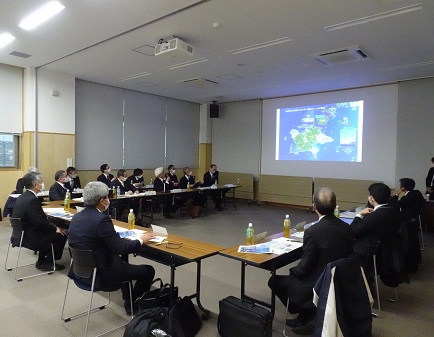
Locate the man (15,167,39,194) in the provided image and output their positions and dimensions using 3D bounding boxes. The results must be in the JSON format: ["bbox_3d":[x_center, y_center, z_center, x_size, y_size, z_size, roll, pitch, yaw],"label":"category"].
[{"bbox_3d":[-4.109,0.608,6.834,0.750,1.300,0.520,2,2,25],"label":"man"}]

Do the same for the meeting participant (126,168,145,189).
[{"bbox_3d":[-2.158,0.589,8.625,0.800,1.200,0.520,3,3,39],"label":"meeting participant"}]

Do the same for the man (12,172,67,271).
[{"bbox_3d":[-2.397,0.710,4.170,0.700,1.290,0.540,-1,3,-43],"label":"man"}]

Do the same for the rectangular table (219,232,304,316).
[{"bbox_3d":[0.746,1.087,3.341,0.450,0.700,1.800,2,2,39],"label":"rectangular table"}]

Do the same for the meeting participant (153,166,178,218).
[{"bbox_3d":[-1.323,0.602,8.001,0.760,1.310,0.520,2,2,28],"label":"meeting participant"}]

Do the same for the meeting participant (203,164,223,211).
[{"bbox_3d":[-0.094,0.578,9.349,0.520,1.320,0.720,-1,2,-40],"label":"meeting participant"}]

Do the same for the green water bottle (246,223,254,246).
[{"bbox_3d":[0.323,0.642,3.015,0.068,0.220,0.068,1,2,0],"label":"green water bottle"}]

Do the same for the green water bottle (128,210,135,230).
[{"bbox_3d":[-0.995,0.595,3.641,0.068,0.217,0.068,2,2,39],"label":"green water bottle"}]

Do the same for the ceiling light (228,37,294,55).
[{"bbox_3d":[0.749,-2.212,5.623,1.260,0.060,0.190,3,3,39],"label":"ceiling light"}]

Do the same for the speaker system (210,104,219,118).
[{"bbox_3d":[-0.072,-2.066,11.300,0.300,0.470,0.290,1,2,-1],"label":"speaker system"}]

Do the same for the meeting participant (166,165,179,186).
[{"bbox_3d":[-1.396,0.541,10.234,0.500,1.300,0.750,-1,2,-43],"label":"meeting participant"}]

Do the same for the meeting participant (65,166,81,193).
[{"bbox_3d":[-3.322,0.593,7.290,0.800,1.250,0.520,3,3,39],"label":"meeting participant"}]

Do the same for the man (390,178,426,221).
[{"bbox_3d":[2.733,0.787,4.894,0.800,1.270,0.520,3,3,44],"label":"man"}]

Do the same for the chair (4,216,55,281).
[{"bbox_3d":[-2.465,0.966,4.103,0.520,0.780,0.530,-1,3,-43],"label":"chair"}]

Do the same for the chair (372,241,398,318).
[{"bbox_3d":[1.590,1.063,3.396,0.520,0.770,0.540,-1,2,-42],"label":"chair"}]

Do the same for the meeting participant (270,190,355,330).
[{"bbox_3d":[0.906,0.814,2.863,0.550,1.280,0.780,0,2,-30],"label":"meeting participant"}]

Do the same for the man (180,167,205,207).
[{"bbox_3d":[-0.671,0.597,8.384,0.800,1.250,0.510,2,3,31],"label":"man"}]

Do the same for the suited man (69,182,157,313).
[{"bbox_3d":[-1.017,0.780,3.047,0.780,1.290,0.570,-1,3,-42],"label":"suited man"}]

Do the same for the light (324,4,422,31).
[{"bbox_3d":[2.233,-2.201,4.556,1.290,0.060,0.160,2,2,39],"label":"light"}]

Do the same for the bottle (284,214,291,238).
[{"bbox_3d":[0.739,0.628,3.273,0.067,0.234,0.067,3,3,39],"label":"bottle"}]

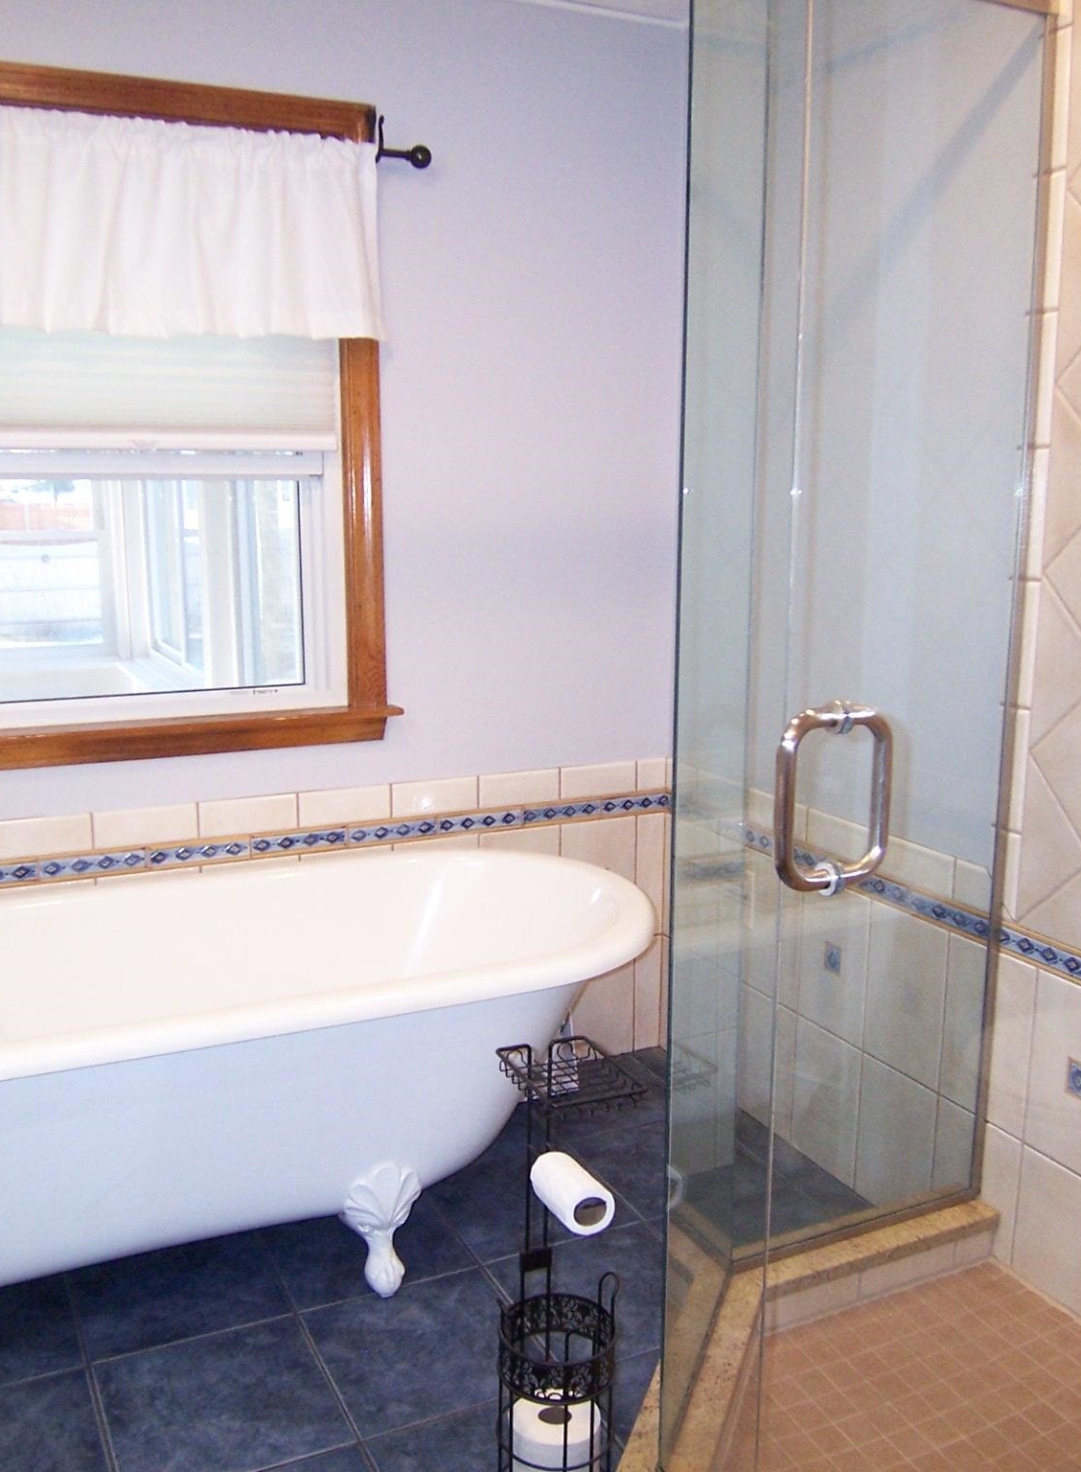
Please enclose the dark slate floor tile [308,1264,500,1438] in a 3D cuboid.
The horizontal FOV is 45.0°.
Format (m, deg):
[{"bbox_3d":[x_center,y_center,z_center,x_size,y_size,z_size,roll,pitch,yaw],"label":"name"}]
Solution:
[{"bbox_3d":[-0.183,0.995,2.125,0.333,0.010,0.333,-5,12,-25],"label":"dark slate floor tile"}]

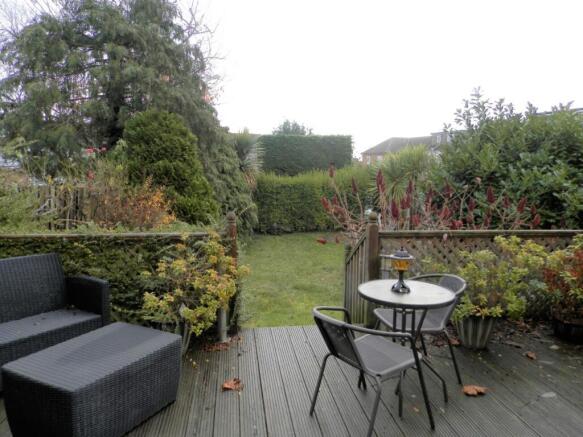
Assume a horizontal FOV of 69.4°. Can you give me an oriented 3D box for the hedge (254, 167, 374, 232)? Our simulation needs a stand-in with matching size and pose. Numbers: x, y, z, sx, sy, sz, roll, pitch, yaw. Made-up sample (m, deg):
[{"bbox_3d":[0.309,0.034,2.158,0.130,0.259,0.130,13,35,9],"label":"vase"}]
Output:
[{"bbox_3d":[0.700,-0.506,12.528,3.800,1.950,1.100,-1,7,-12],"label":"hedge"}]

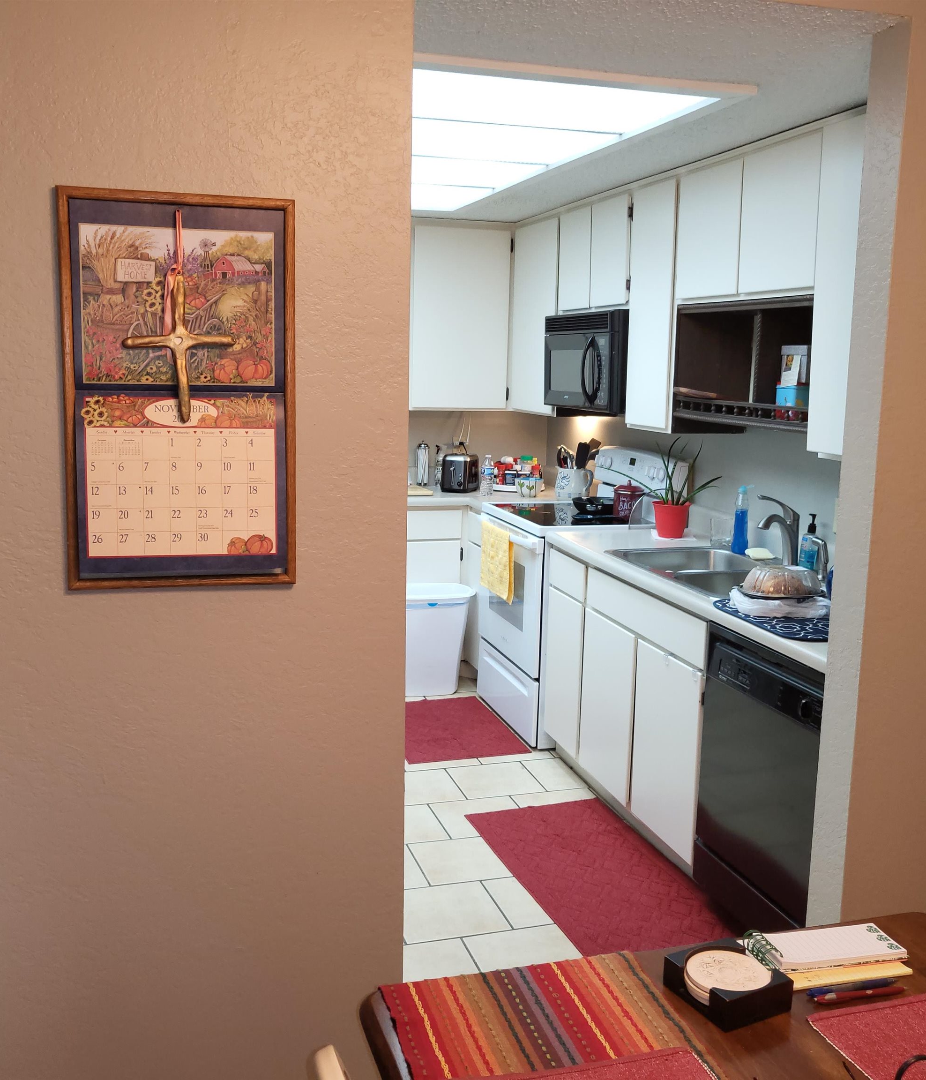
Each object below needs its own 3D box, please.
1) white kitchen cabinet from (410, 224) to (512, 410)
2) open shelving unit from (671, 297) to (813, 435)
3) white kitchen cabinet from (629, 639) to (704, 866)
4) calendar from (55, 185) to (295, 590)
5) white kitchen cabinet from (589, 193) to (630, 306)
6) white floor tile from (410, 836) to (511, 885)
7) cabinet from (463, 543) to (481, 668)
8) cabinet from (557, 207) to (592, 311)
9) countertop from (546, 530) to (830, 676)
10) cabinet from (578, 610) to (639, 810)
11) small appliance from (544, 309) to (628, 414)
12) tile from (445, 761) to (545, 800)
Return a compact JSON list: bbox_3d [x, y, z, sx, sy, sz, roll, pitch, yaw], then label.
[{"bbox_3d":[-0.049,-1.086,5.359,0.485,0.860,0.300,-2,10,-17],"label":"white kitchen cabinet"},{"bbox_3d":[0.993,-0.530,3.419,0.300,0.433,0.790,-2,10,-17],"label":"open shelving unit"},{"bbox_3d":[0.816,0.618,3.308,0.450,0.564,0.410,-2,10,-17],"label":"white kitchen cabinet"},{"bbox_3d":[-0.463,-0.238,1.787,0.370,0.640,0.025,-2,10,-17],"label":"calendar"},{"bbox_3d":[0.727,-1.137,4.324,0.329,0.415,0.357,-2,10,-17],"label":"white kitchen cabinet"},{"bbox_3d":[0.009,1.022,3.438,0.305,0.012,0.305,-2,10,-17],"label":"white floor tile"},{"bbox_3d":[0.342,0.323,5.269,0.590,0.600,0.335,-2,10,-17],"label":"cabinet"},{"bbox_3d":[0.601,-1.184,4.615,0.300,0.405,0.365,-2,10,-17],"label":"cabinet"},{"bbox_3d":[0.872,0.131,3.317,0.632,0.042,1.775,-2,10,-17],"label":"countertop"},{"bbox_3d":[0.776,0.563,3.854,0.590,0.590,0.410,-2,10,-17],"label":"cabinet"},{"bbox_3d":[0.636,-0.736,4.498,0.368,0.402,0.755,-2,10,-17],"label":"small appliance"},{"bbox_3d":[0.121,0.912,4.083,0.305,0.012,0.305,-2,10,-17],"label":"tile"}]

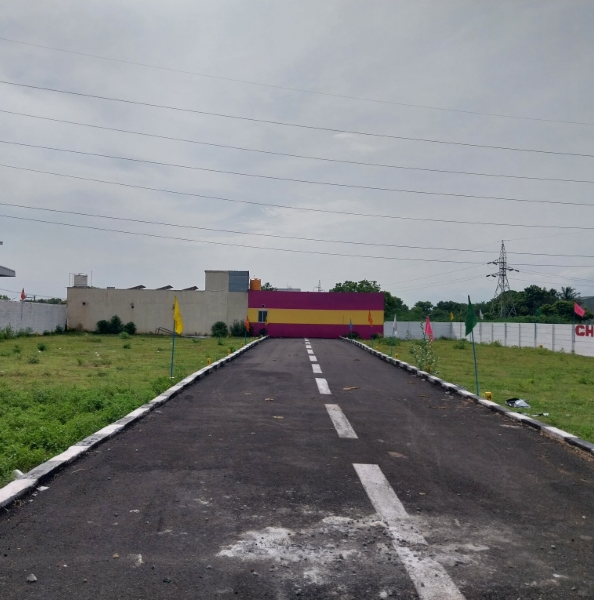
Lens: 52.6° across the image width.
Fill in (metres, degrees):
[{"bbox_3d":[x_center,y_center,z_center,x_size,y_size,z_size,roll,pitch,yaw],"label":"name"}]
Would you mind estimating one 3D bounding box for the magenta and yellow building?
[{"bbox_3d":[1.542,1.257,49.554,10.400,3.650,7.000,1,-2,-1],"label":"magenta and yellow building"}]

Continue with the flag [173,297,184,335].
[{"bbox_3d":[-2.702,0.353,13.700,0.230,0.870,0.120,1,-2,0],"label":"flag"}]

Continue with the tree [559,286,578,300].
[{"bbox_3d":[50.643,1.499,112.116,4.300,7.850,4.300,1,-2,0],"label":"tree"}]

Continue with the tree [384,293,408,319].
[{"bbox_3d":[10.034,1.392,63.064,4.000,4.350,4.000,1,-2,0],"label":"tree"}]

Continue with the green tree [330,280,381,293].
[{"bbox_3d":[6.454,0.740,66.085,6.000,5.760,5.600,1,-2,0],"label":"green tree"}]

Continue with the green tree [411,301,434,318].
[{"bbox_3d":[18.400,2.270,88.063,3.700,4.240,3.700,1,-2,0],"label":"green tree"}]

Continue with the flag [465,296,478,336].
[{"bbox_3d":[3.514,0.332,12.100,0.250,0.800,0.120,1,-2,0],"label":"flag"}]

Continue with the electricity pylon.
[{"bbox_3d":[53.376,-4.268,155.325,6.400,21.990,5.200,1,-2,-13],"label":"electricity pylon"}]

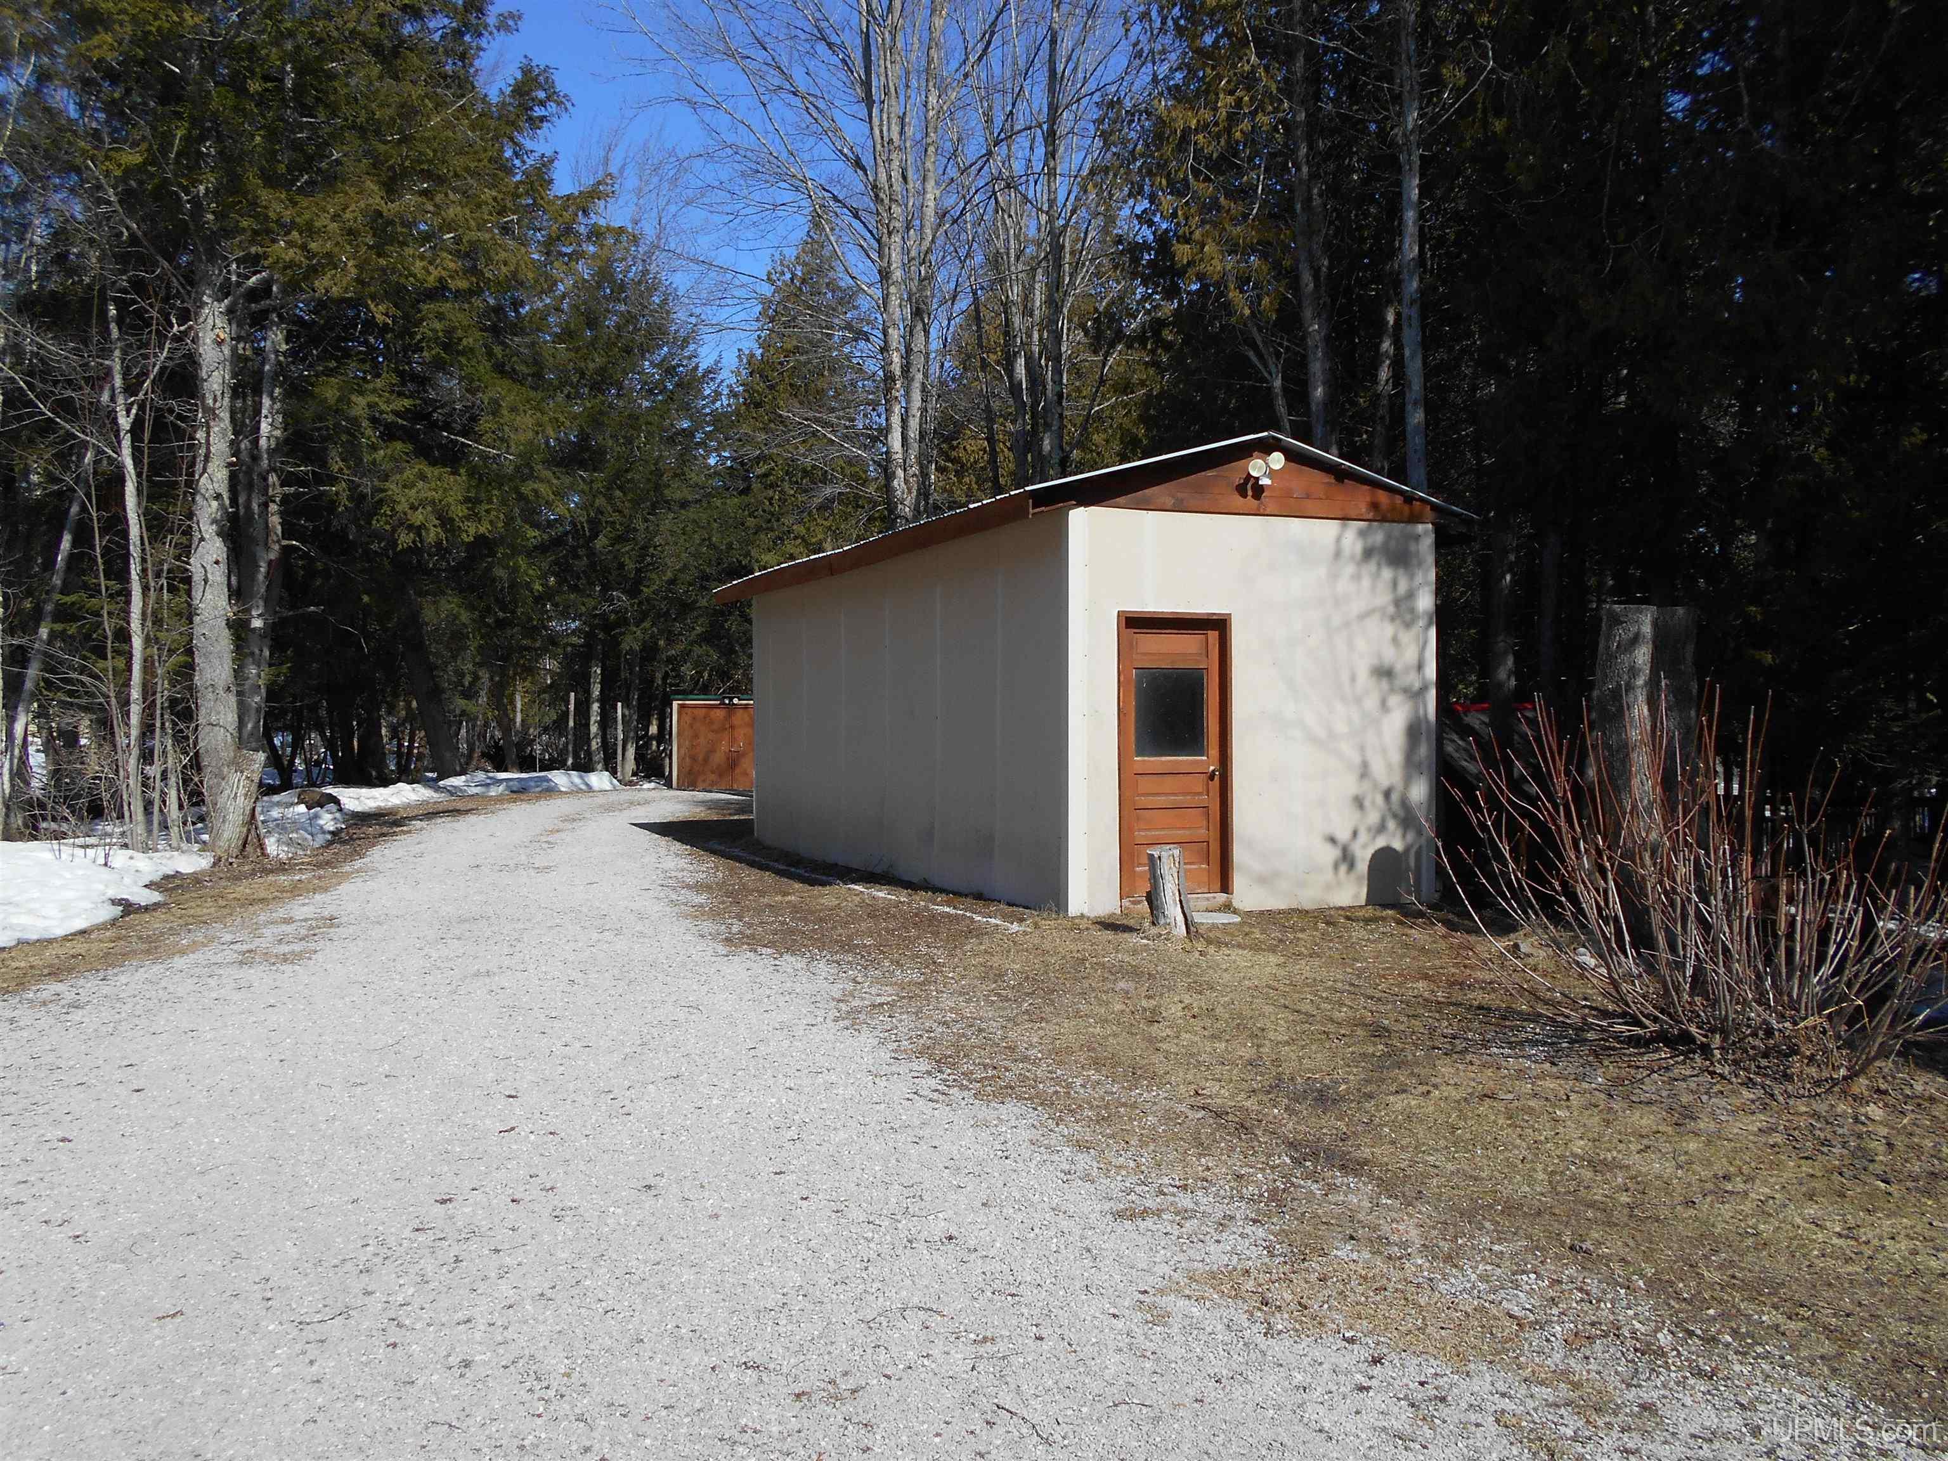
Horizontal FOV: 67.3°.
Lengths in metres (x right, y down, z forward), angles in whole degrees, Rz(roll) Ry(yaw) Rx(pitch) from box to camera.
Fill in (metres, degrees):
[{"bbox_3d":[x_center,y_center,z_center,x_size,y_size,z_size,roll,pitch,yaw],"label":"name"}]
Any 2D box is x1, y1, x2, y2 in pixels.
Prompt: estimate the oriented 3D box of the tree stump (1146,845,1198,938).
[{"bbox_3d":[1.355,1.100,9.980,0.340,0.580,0.330,0,1,0],"label":"tree stump"}]

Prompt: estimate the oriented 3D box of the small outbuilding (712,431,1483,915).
[{"bbox_3d":[0.461,-0.450,14.947,4.004,3.582,8.607,-1,1,-24],"label":"small outbuilding"}]

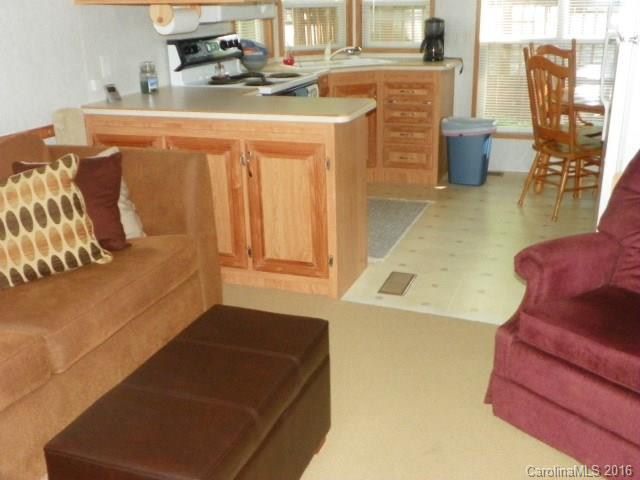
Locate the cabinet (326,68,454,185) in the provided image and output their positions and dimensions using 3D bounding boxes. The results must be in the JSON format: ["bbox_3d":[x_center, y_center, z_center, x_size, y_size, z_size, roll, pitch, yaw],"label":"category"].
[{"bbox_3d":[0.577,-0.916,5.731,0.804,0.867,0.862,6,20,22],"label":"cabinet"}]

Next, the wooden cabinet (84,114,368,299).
[{"bbox_3d":[-0.490,-0.252,3.873,1.411,0.866,0.461,6,20,22],"label":"wooden cabinet"}]

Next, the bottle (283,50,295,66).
[{"bbox_3d":[-0.260,-1.490,5.879,0.083,0.132,0.073,-4,19,-7],"label":"bottle"}]

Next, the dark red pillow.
[{"bbox_3d":[-1.061,-0.150,3.081,0.441,0.421,0.147,-4,-17,-17],"label":"dark red pillow"}]

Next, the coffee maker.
[{"bbox_3d":[0.891,-1.593,5.739,0.191,0.338,0.157,-18,24,-40],"label":"coffee maker"}]

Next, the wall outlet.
[{"bbox_3d":[-1.202,-0.966,4.038,0.010,0.115,0.071,6,20,22],"label":"wall outlet"}]

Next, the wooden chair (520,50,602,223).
[{"bbox_3d":[1.636,-0.706,4.705,0.519,1.058,0.441,-8,20,-18],"label":"wooden chair"}]

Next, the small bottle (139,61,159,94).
[{"bbox_3d":[-1.031,-0.976,4.351,0.106,0.176,0.106,-7,19,-13],"label":"small bottle"}]

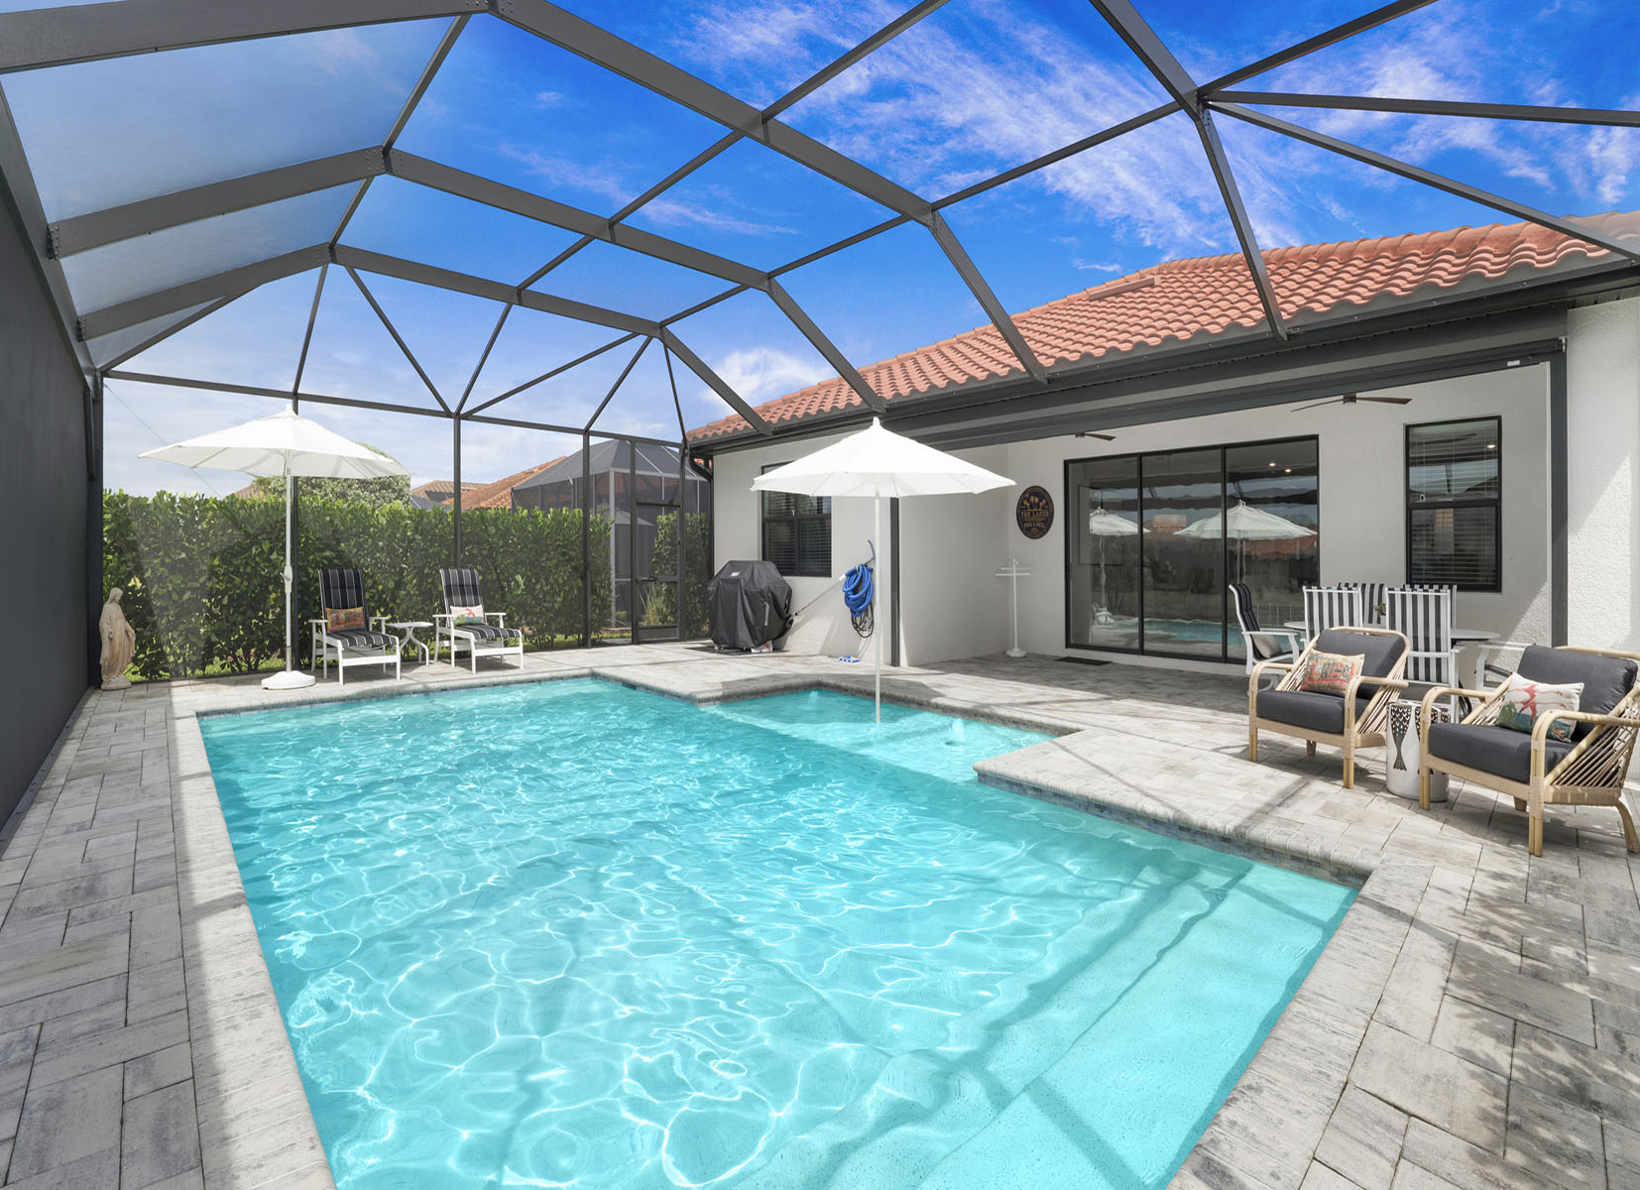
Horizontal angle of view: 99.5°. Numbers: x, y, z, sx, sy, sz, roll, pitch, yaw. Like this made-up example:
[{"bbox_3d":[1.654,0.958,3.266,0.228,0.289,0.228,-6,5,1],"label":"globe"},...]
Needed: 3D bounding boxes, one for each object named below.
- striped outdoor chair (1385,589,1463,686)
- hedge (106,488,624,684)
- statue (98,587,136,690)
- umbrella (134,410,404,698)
[{"bbox_3d":[5.447,0.535,6.312,0.626,1.193,0.585,-2,3,-44],"label":"striped outdoor chair"},{"bbox_3d":[-6.386,-0.168,10.733,6.460,2.285,1.020,-2,3,-44],"label":"hedge"},{"bbox_3d":[-7.981,0.471,7.854,0.245,1.104,0.258,0,2,6],"label":"statue"},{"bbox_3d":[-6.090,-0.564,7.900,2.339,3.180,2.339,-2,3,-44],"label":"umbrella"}]

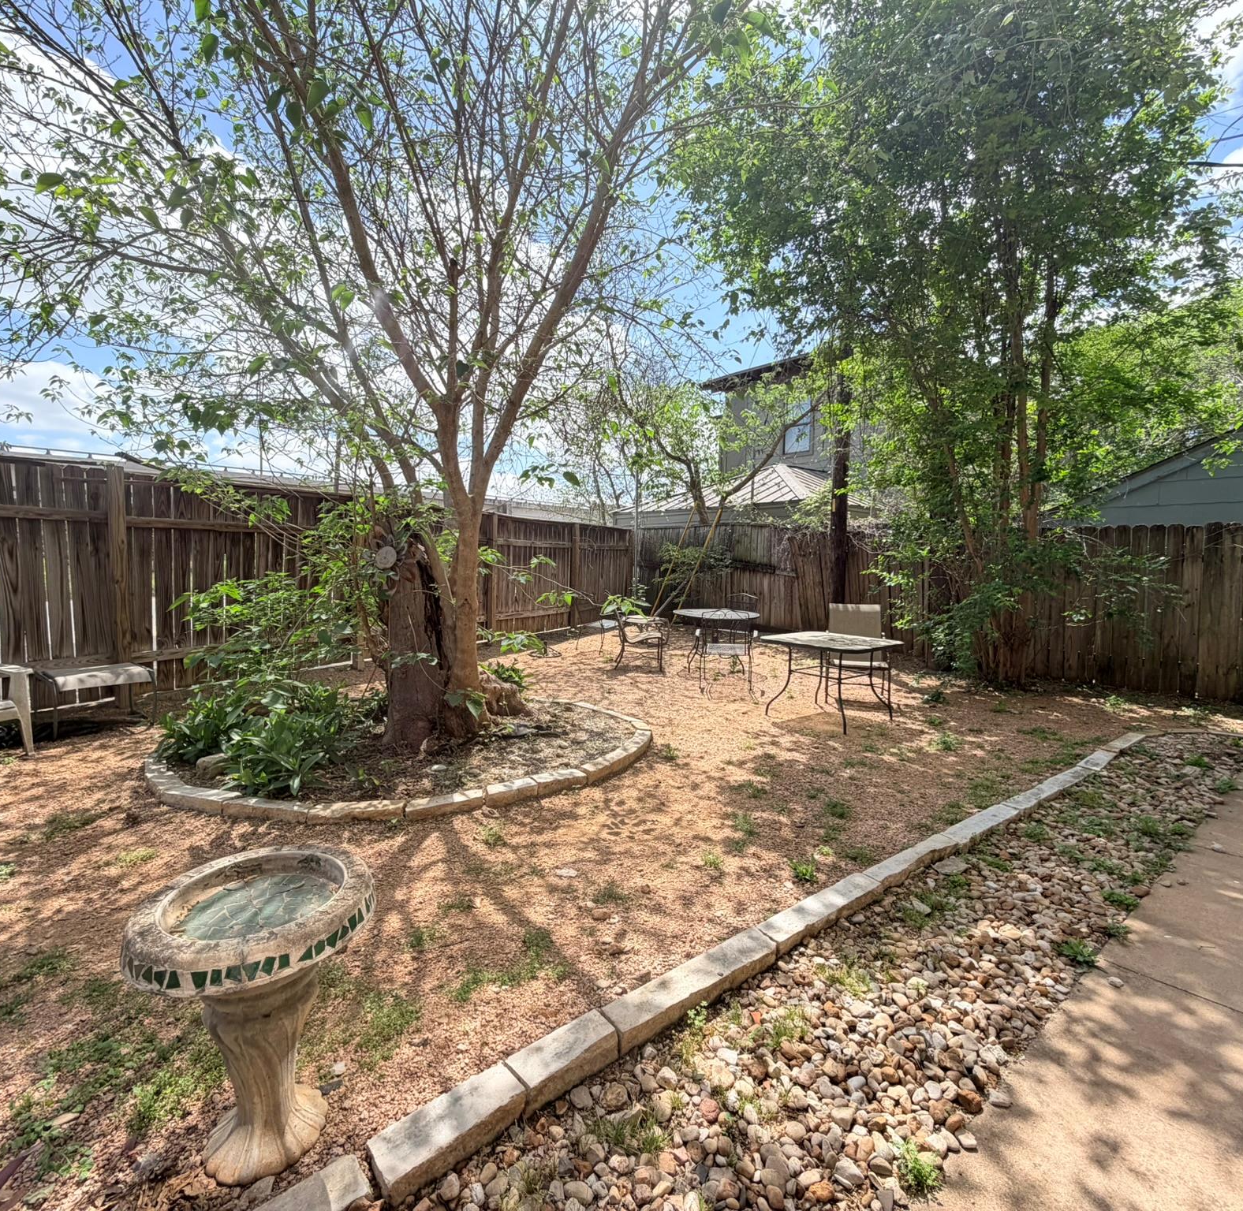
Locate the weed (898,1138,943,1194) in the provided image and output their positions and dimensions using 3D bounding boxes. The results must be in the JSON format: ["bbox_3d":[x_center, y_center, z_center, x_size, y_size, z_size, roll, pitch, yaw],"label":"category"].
[{"bbox_3d":[0.678,1.272,1.497,0.080,0.055,0.075,-2,4,-25],"label":"weed"}]

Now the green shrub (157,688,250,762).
[{"bbox_3d":[-2.646,0.760,4.251,0.550,0.360,0.450,-2,4,-32],"label":"green shrub"}]

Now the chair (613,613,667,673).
[{"bbox_3d":[0.257,0.367,8.186,0.670,0.800,0.600,-1,3,-3],"label":"chair"}]

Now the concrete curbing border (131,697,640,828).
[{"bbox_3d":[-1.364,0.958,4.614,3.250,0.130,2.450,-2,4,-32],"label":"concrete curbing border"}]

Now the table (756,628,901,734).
[{"bbox_3d":[1.864,0.654,5.819,0.890,0.695,0.890,-3,5,-42],"label":"table"}]

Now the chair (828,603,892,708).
[{"bbox_3d":[2.413,0.486,6.631,0.600,0.940,0.690,1,4,20],"label":"chair"}]

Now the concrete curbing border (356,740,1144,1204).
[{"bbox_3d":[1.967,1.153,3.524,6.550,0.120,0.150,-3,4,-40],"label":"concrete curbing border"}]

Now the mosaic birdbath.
[{"bbox_3d":[-0.836,0.953,1.527,0.505,0.590,0.505,0,3,0],"label":"mosaic birdbath"}]

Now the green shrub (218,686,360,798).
[{"bbox_3d":[-1.935,0.780,3.892,0.680,0.420,0.600,-2,4,-27],"label":"green shrub"}]

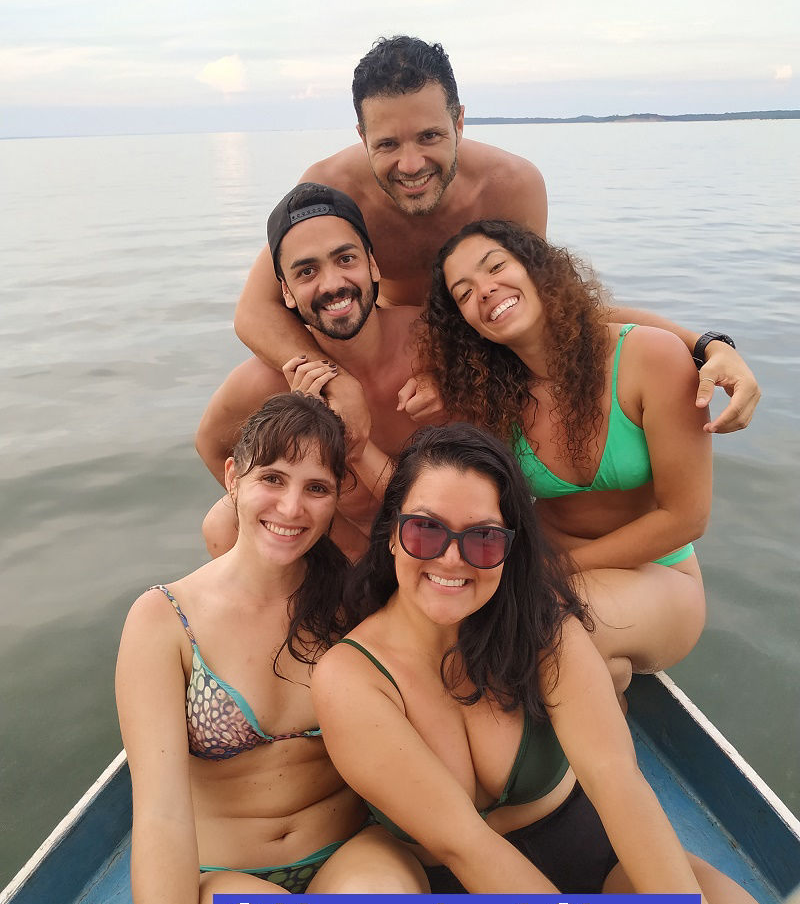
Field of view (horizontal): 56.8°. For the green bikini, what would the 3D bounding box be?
[{"bbox_3d":[0.350,0.002,1.325,0.340,0.490,0.270,4,24,11],"label":"green bikini"}]

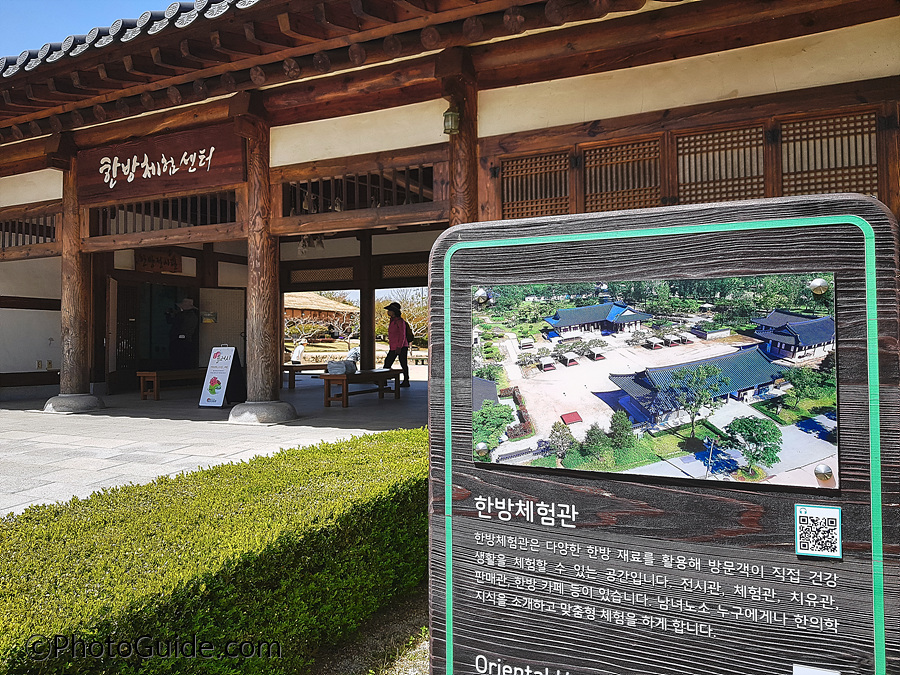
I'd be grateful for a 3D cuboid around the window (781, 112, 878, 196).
[{"bbox_3d":[2.903,-1.155,5.187,0.655,1.058,0.061,0,-1,25],"label":"window"}]

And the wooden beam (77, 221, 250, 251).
[{"bbox_3d":[-3.529,-1.216,8.310,2.870,0.168,0.153,0,-1,25],"label":"wooden beam"}]

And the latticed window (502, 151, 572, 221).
[{"bbox_3d":[0.786,-1.122,6.192,0.663,1.058,0.061,0,-1,25],"label":"latticed window"}]

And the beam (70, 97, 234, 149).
[{"bbox_3d":[-3.423,-2.478,7.915,2.720,0.235,0.240,0,0,25],"label":"beam"}]

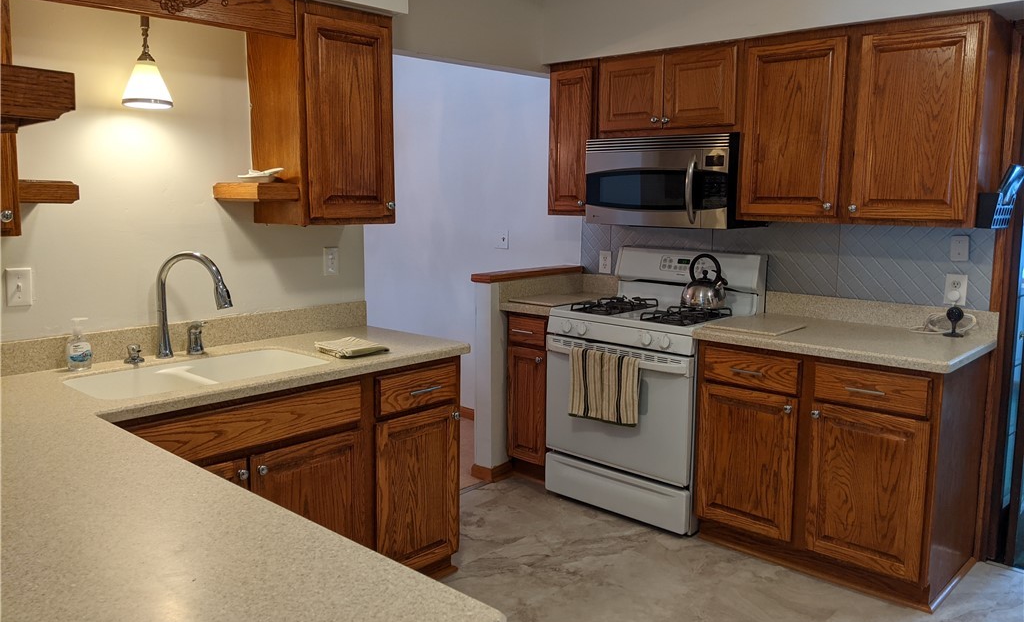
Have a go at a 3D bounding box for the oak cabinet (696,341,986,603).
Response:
[{"bbox_3d":[1.327,0.549,3.270,0.929,0.851,0.675,8,11,42],"label":"oak cabinet"}]

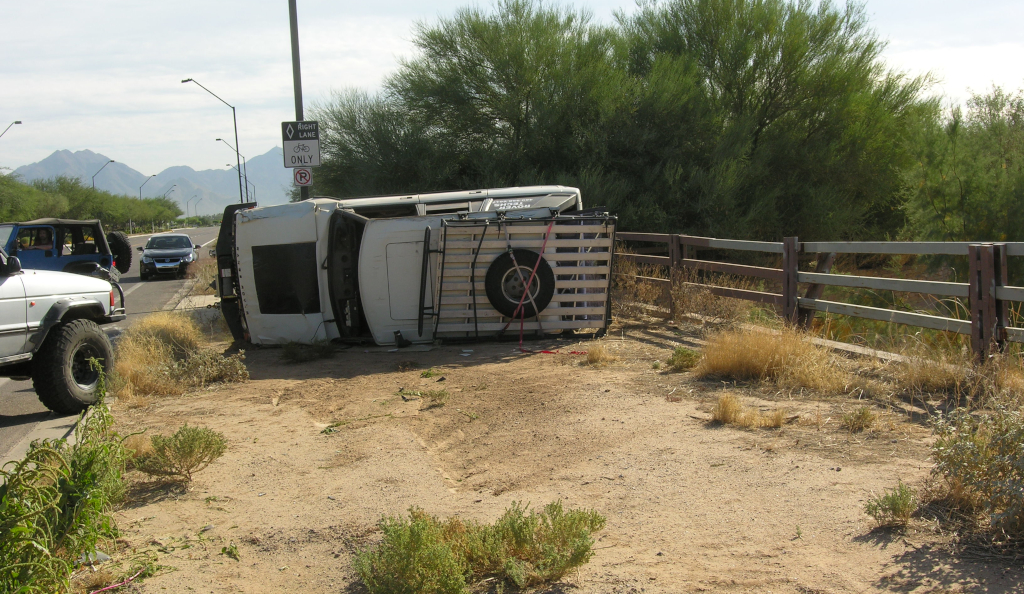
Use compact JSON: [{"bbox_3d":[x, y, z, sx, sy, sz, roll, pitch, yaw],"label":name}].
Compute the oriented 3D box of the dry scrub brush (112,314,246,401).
[{"bbox_3d":[-3.186,0.506,11.168,1.250,0.660,1.100,-3,4,0],"label":"dry scrub brush"}]

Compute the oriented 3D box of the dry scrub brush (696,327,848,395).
[{"bbox_3d":[2.184,0.492,9.663,1.200,0.430,0.800,-3,4,0],"label":"dry scrub brush"}]

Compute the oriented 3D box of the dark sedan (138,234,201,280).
[{"bbox_3d":[-11.290,-1.345,37.805,1.840,1.450,4.600,-4,4,-14],"label":"dark sedan"}]

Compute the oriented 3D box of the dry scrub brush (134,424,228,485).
[{"bbox_3d":[-1.924,0.938,6.889,0.500,0.320,0.420,-3,4,0],"label":"dry scrub brush"}]

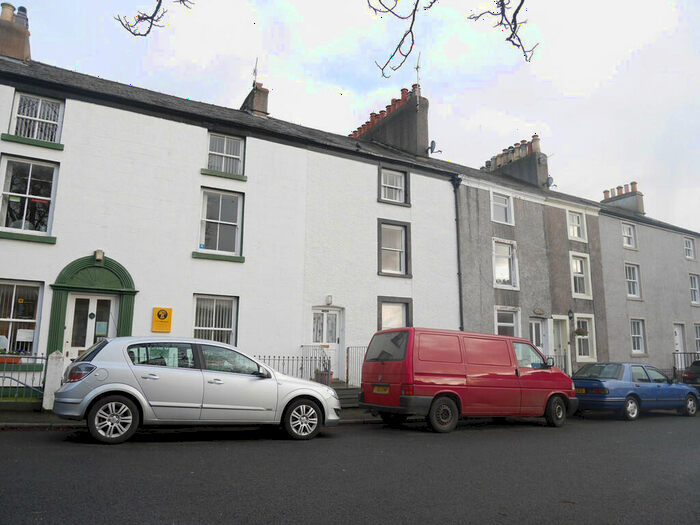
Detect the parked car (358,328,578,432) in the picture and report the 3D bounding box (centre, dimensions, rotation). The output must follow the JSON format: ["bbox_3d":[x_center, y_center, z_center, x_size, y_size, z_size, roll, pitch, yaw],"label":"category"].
[{"bbox_3d":[2.720,2.535,10.670,4.700,1.940,1.880,7,-12,-25],"label":"parked car"}]

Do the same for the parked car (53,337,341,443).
[{"bbox_3d":[-2.152,1.991,7.812,4.250,1.460,1.780,8,-13,-23],"label":"parked car"}]

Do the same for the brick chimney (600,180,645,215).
[{"bbox_3d":[16.096,-3.568,28.764,0.754,2.122,2.141,7,-13,-32],"label":"brick chimney"}]

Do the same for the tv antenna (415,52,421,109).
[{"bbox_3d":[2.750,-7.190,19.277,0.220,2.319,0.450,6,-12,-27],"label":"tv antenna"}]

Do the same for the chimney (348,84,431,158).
[{"bbox_3d":[1.727,-5.285,21.483,0.589,3.339,5.000,6,-12,-27],"label":"chimney"}]

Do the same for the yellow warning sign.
[{"bbox_3d":[-4.510,1.397,11.654,0.431,0.562,0.040,6,-12,-27],"label":"yellow warning sign"}]

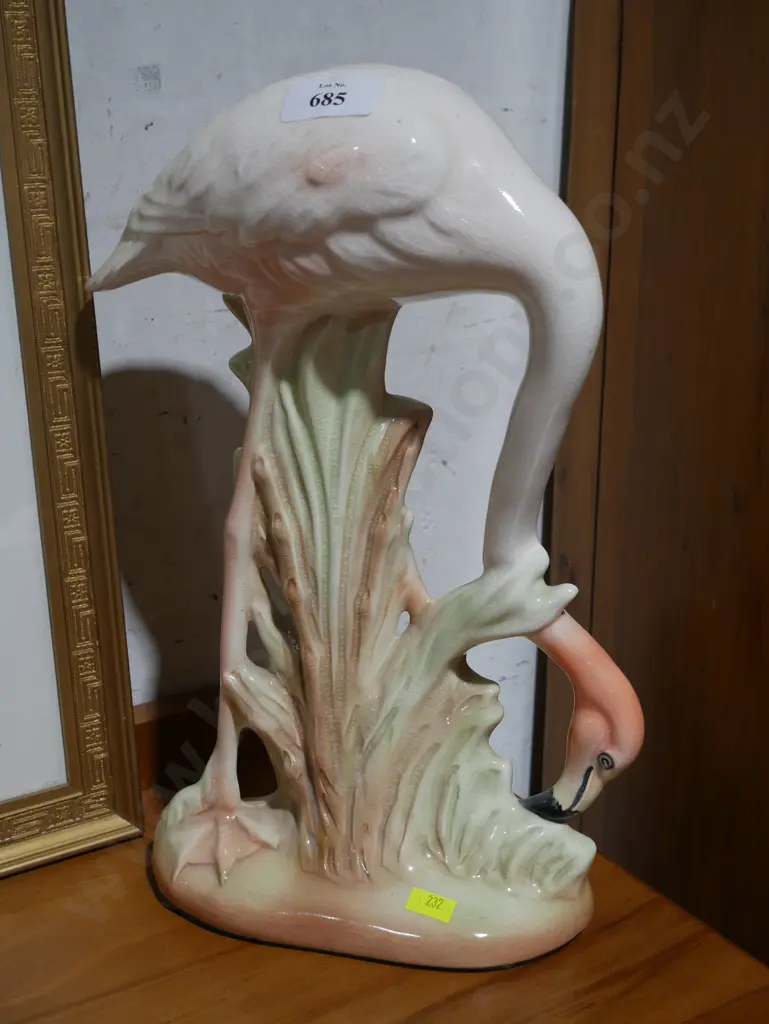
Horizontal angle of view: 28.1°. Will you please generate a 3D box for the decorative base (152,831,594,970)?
[{"bbox_3d":[-0.009,0.172,0.767,0.230,0.041,0.116,5,18,15],"label":"decorative base"}]

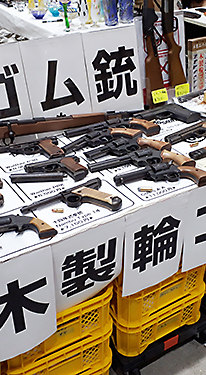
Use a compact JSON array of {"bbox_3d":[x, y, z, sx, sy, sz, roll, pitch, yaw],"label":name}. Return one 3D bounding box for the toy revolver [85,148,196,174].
[{"bbox_3d":[0.115,-0.066,1.188,0.296,0.036,0.159,-17,33,-23],"label":"toy revolver"}]

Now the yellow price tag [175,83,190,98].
[{"bbox_3d":[0.354,-0.430,1.732,0.082,0.051,0.003,-19,23,-28],"label":"yellow price tag"}]

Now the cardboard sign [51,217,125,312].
[{"bbox_3d":[-0.035,0.219,1.023,0.210,0.272,0.030,-19,40,-26],"label":"cardboard sign"}]

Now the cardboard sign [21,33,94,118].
[{"bbox_3d":[-0.158,-0.367,1.441,0.246,0.341,0.008,-19,23,-28],"label":"cardboard sign"}]

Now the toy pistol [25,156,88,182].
[{"bbox_3d":[-0.136,-0.047,1.163,0.174,0.030,0.118,-11,32,-17],"label":"toy pistol"}]

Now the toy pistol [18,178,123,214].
[{"bbox_3d":[-0.070,0.045,0.996,0.246,0.035,0.133,-20,35,-30],"label":"toy pistol"}]

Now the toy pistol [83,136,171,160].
[{"bbox_3d":[0.082,-0.120,1.283,0.264,0.036,0.138,-21,35,-29],"label":"toy pistol"}]

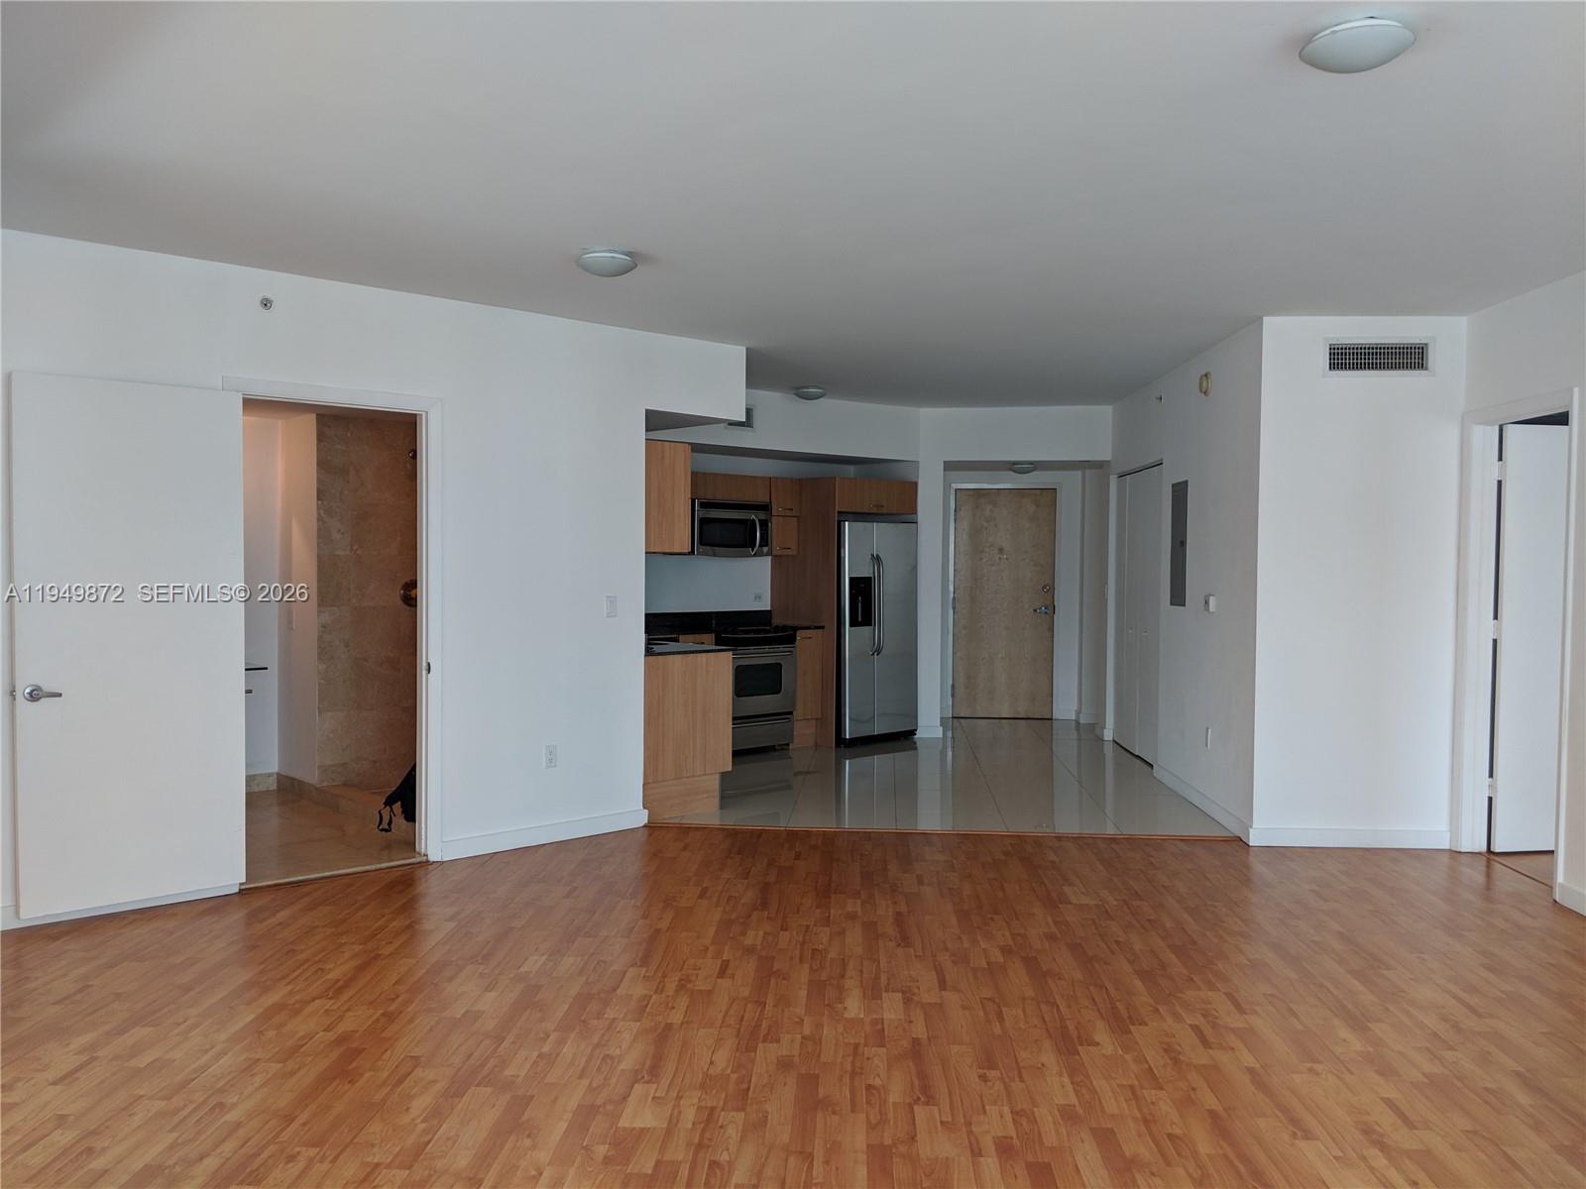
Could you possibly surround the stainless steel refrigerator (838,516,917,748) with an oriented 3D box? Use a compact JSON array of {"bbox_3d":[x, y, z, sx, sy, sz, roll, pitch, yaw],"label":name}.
[{"bbox_3d":[0.443,0.304,10.068,0.885,1.758,0.795,-1,2,-42],"label":"stainless steel refrigerator"}]

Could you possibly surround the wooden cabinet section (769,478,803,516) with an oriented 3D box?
[{"bbox_3d":[-0.171,-0.759,9.693,0.311,0.294,0.334,-1,3,-43],"label":"wooden cabinet section"}]

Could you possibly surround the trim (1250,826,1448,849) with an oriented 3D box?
[{"bbox_3d":[2.899,1.276,6.449,1.035,0.090,0.015,1,2,3],"label":"trim"}]

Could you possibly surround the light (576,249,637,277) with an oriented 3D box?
[{"bbox_3d":[-0.762,-1.360,5.075,0.265,0.090,0.265,1,2,0],"label":"light"}]

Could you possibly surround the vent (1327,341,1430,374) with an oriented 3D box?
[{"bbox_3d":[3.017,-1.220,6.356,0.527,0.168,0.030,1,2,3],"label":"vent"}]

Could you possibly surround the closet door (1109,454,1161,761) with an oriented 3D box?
[{"bbox_3d":[2.576,0.143,9.287,0.035,2.107,1.448,1,2,3],"label":"closet door"}]

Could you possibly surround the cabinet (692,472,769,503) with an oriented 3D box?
[{"bbox_3d":[-0.559,-0.809,9.455,0.766,0.196,0.309,-1,2,-42],"label":"cabinet"}]

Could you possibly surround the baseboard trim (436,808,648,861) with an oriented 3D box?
[{"bbox_3d":[-1.248,1.241,6.413,1.206,0.088,0.015,-1,2,-42],"label":"baseboard trim"}]

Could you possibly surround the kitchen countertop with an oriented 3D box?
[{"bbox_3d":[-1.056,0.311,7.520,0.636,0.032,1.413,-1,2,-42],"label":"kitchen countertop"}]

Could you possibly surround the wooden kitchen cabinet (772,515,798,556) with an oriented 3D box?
[{"bbox_3d":[-0.161,-0.464,9.824,0.275,0.306,0.309,-1,2,-42],"label":"wooden kitchen cabinet"}]

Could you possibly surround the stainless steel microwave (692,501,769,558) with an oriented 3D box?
[{"bbox_3d":[-0.564,-0.492,9.399,0.736,0.406,0.405,-1,2,-42],"label":"stainless steel microwave"}]

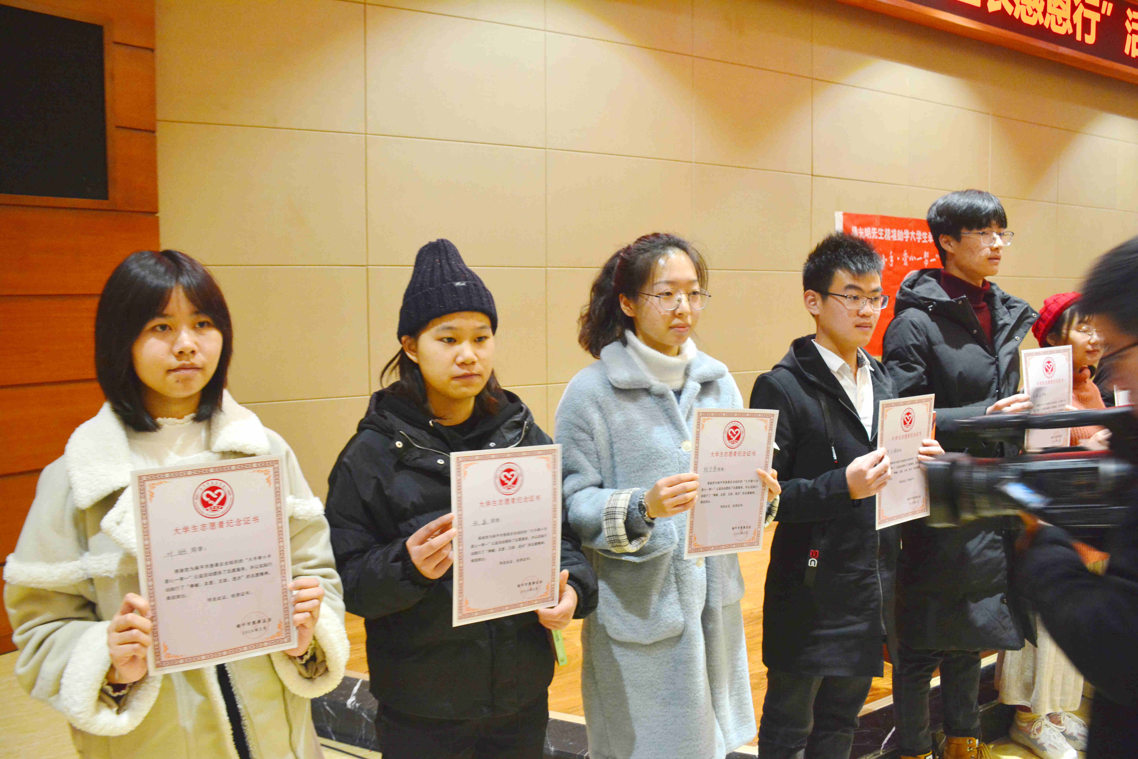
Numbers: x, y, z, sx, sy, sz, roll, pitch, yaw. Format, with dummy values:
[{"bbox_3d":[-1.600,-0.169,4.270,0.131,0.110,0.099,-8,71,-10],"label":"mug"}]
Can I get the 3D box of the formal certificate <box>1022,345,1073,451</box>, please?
[{"bbox_3d":[1.278,0.064,2.275,0.210,0.297,0.010,-5,6,-27],"label":"formal certificate"}]

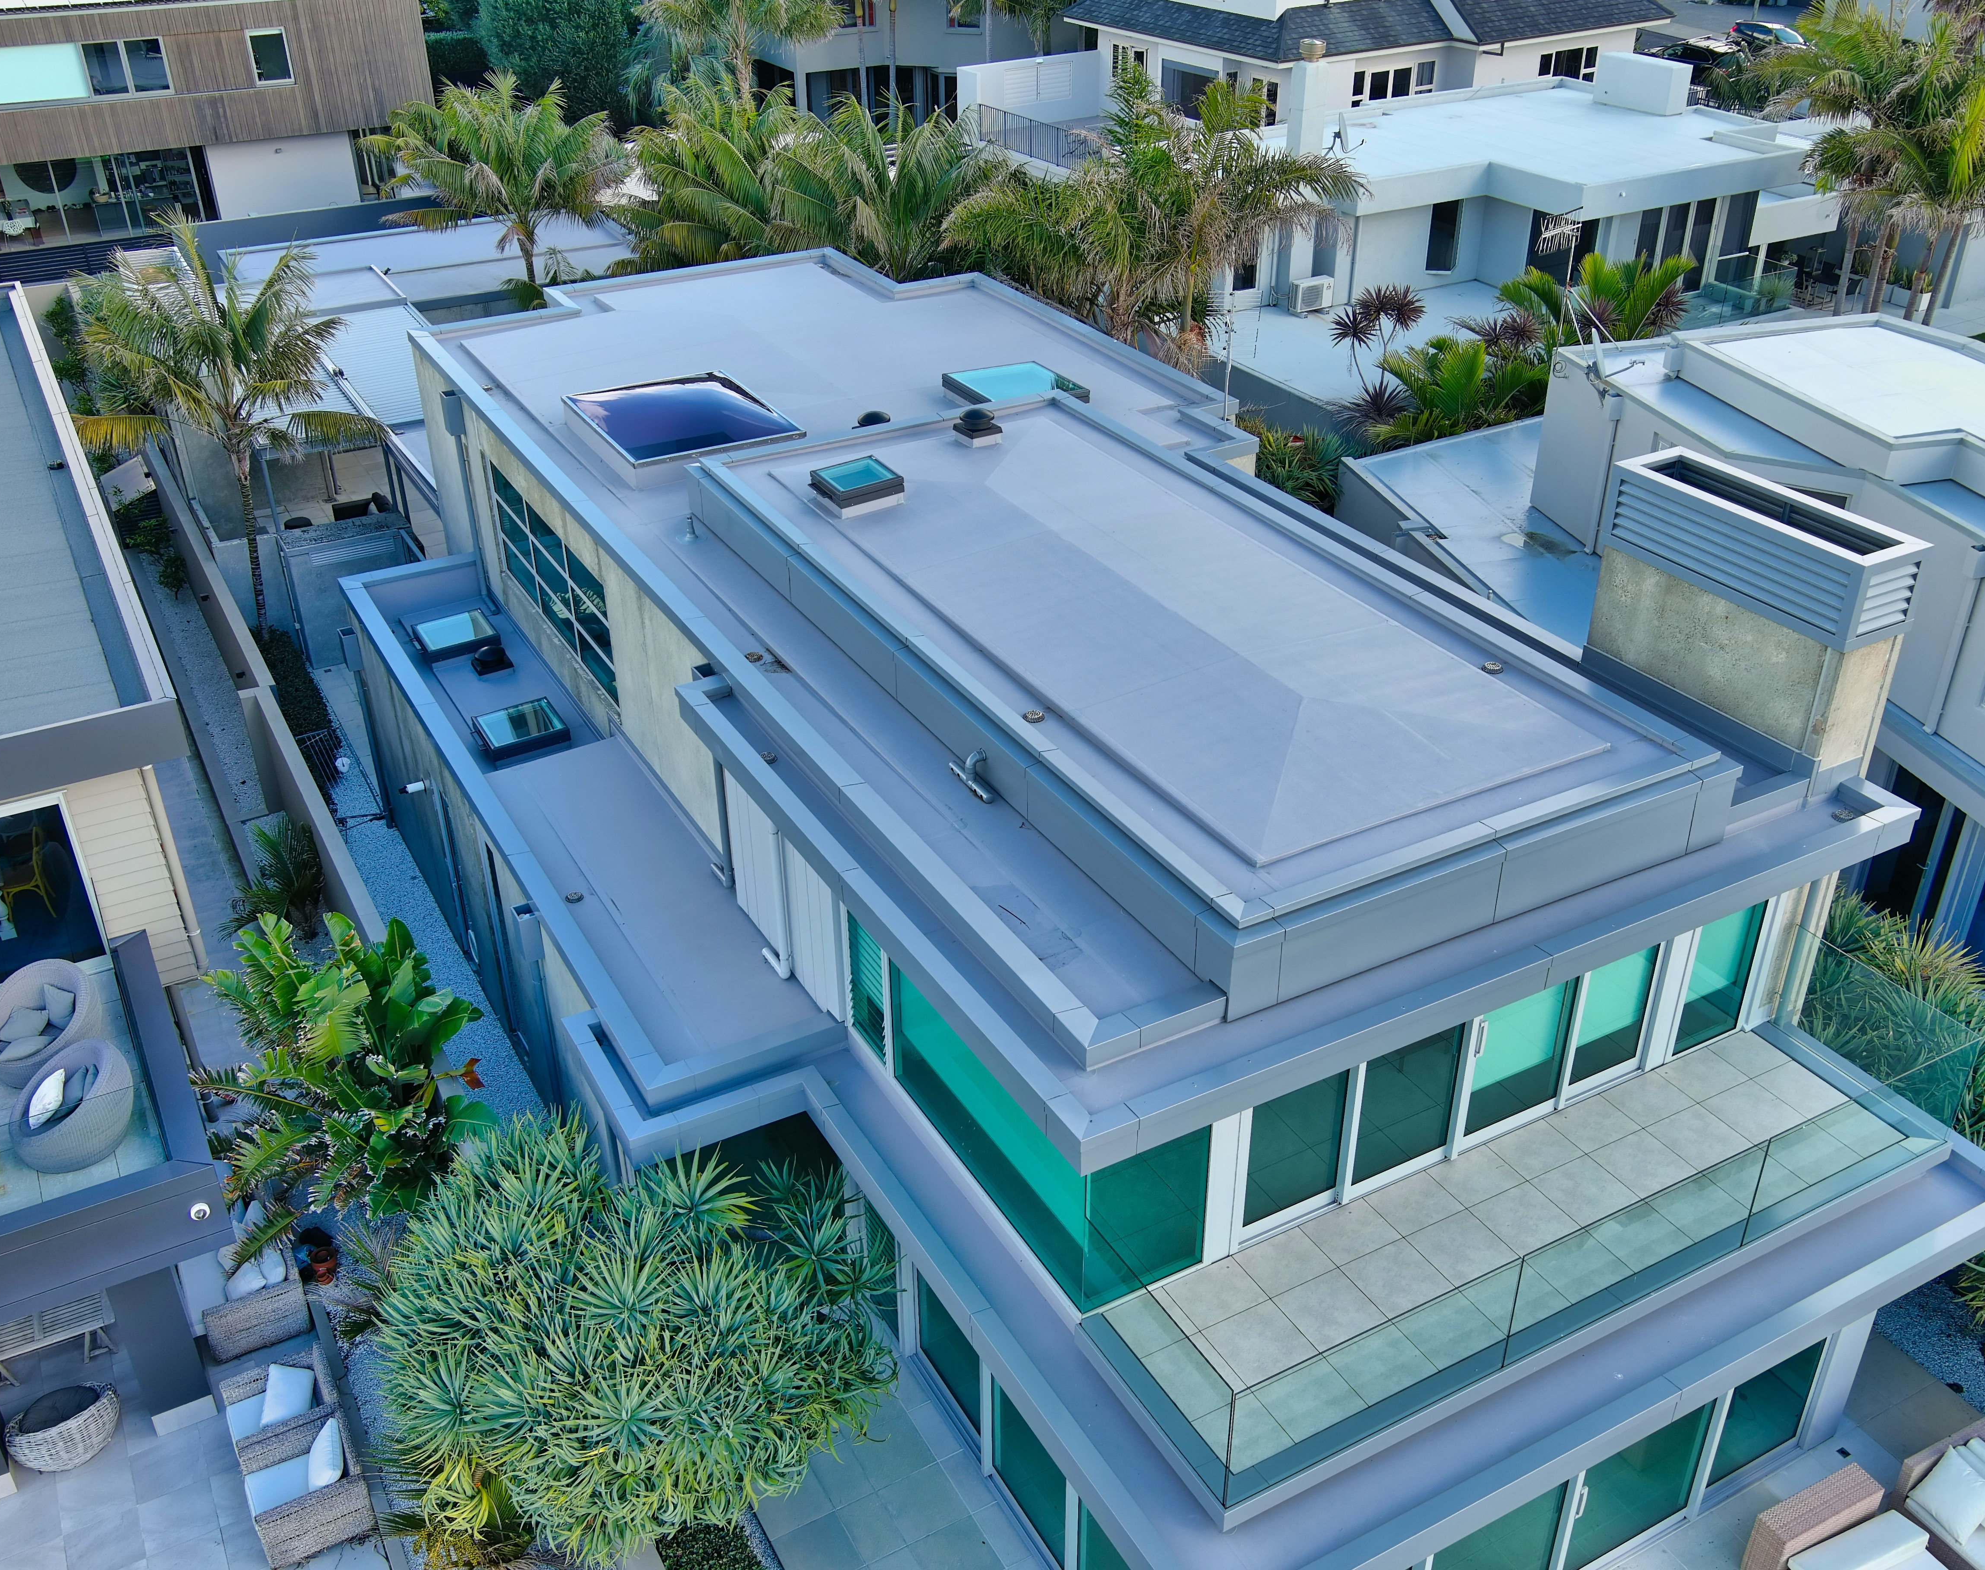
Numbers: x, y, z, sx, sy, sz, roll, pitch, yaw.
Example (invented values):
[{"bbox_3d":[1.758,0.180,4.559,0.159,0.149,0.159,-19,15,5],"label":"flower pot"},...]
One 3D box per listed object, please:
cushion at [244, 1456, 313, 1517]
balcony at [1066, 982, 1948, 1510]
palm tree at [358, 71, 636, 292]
[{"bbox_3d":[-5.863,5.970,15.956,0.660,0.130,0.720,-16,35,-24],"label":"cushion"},{"bbox_3d":[3.974,2.839,13.565,6.800,1.150,1.780,-16,34,-25],"label":"balcony"},{"bbox_3d":[-8.037,-8.504,31.880,4.200,6.500,4.200,-1,31,0],"label":"palm tree"}]

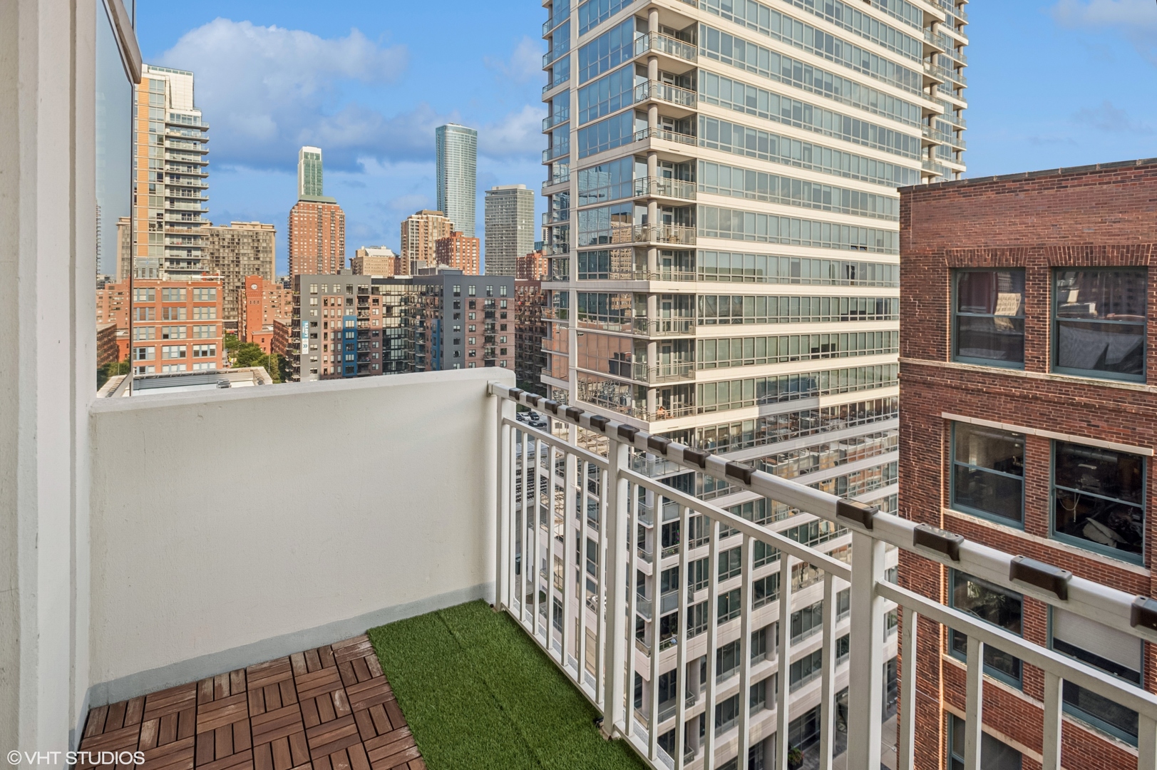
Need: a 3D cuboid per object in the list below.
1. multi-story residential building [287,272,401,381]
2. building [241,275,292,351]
[{"bbox_3d":[-68.200,-12.900,158.900,27.500,36.000,18.000,-2,6,-34],"label":"multi-story residential building"},{"bbox_3d":[-161.000,-37.000,283.000,26.000,39.000,35.000,-2,6,-34],"label":"building"}]

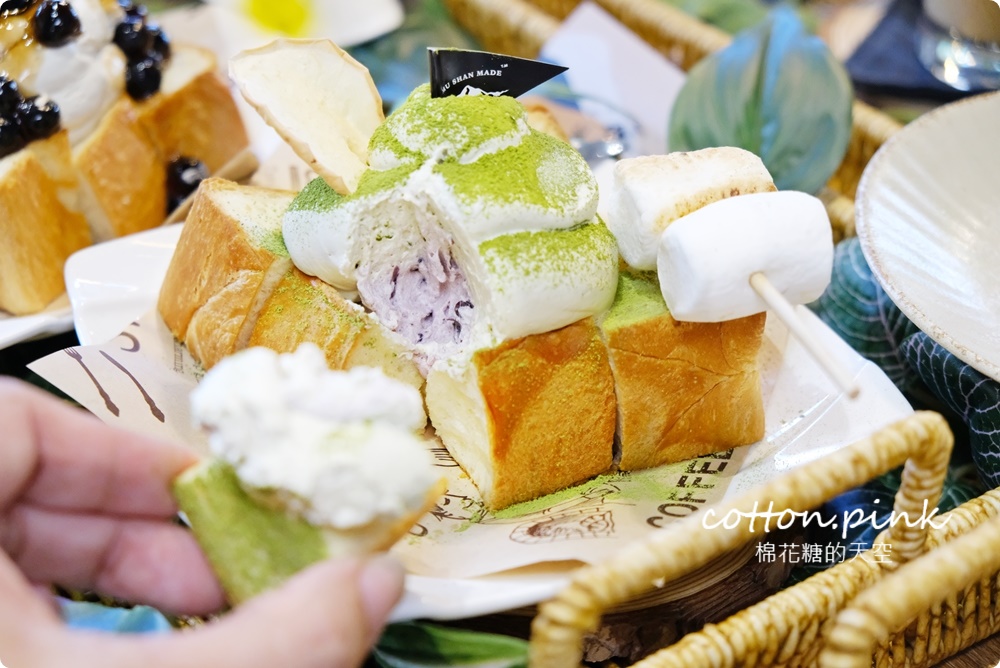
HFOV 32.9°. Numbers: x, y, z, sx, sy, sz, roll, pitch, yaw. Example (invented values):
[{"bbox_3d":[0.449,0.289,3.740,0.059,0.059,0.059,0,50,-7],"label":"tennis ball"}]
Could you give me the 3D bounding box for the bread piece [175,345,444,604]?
[{"bbox_3d":[-0.036,0.029,0.330,0.045,0.043,0.038,-9,26,-18],"label":"bread piece"}]

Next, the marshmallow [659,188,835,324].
[{"bbox_3d":[0.059,-0.018,0.406,0.037,0.029,0.029,-13,28,-25],"label":"marshmallow"}]

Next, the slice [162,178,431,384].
[{"bbox_3d":[-0.054,-0.009,0.465,0.045,0.045,0.105,-13,28,-25],"label":"slice"}]

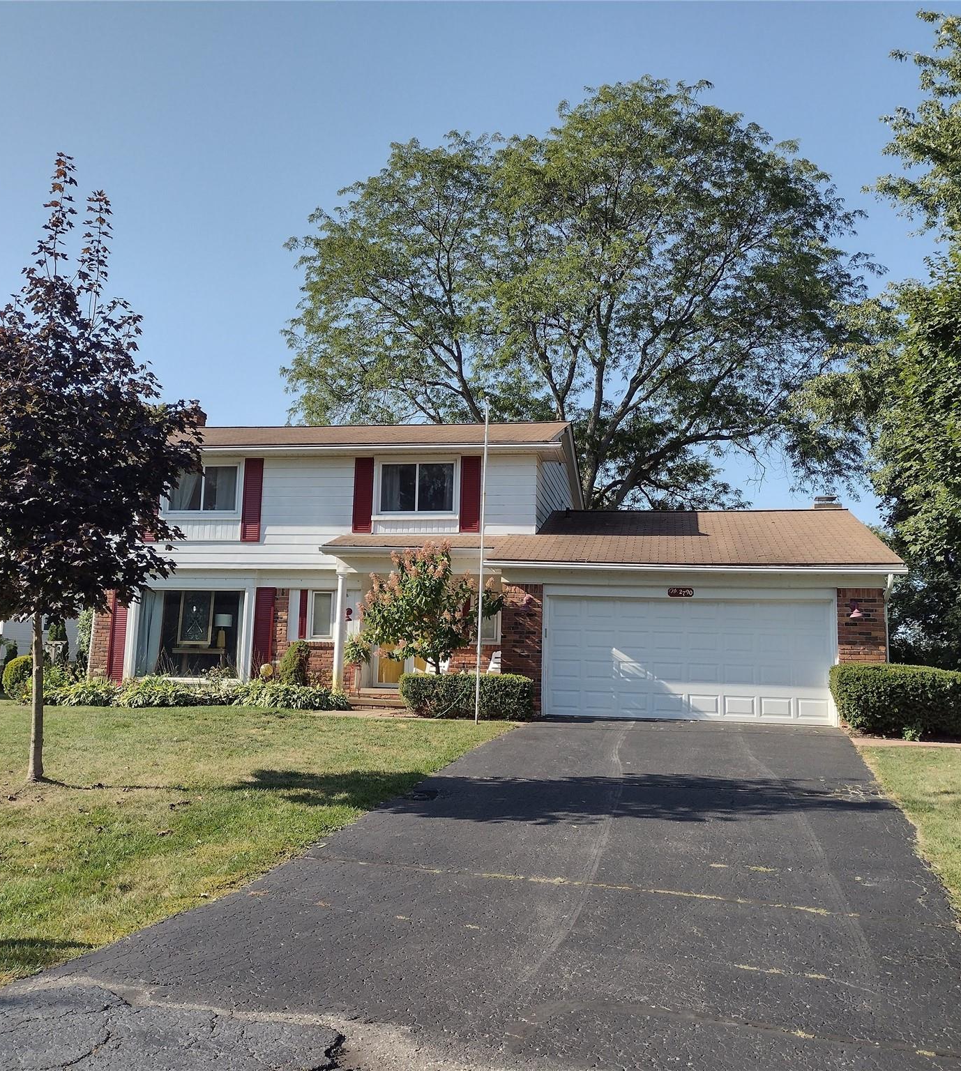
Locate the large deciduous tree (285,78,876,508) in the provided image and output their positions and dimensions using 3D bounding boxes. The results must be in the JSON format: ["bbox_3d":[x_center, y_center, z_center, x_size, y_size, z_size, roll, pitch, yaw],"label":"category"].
[{"bbox_3d":[2.971,-4.884,36.001,17.822,20.659,17.822,0,-9,11],"label":"large deciduous tree"}]

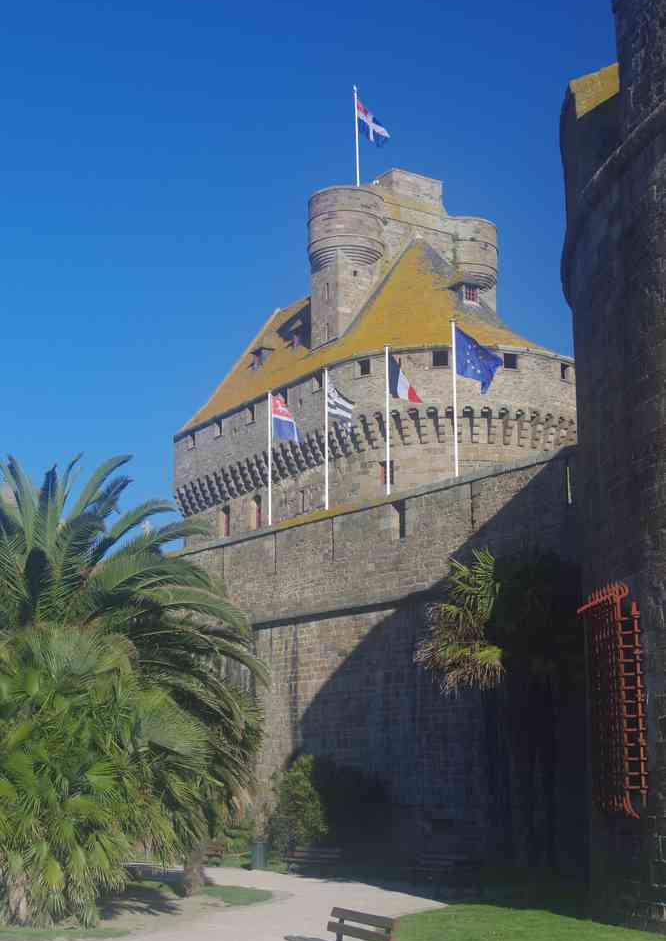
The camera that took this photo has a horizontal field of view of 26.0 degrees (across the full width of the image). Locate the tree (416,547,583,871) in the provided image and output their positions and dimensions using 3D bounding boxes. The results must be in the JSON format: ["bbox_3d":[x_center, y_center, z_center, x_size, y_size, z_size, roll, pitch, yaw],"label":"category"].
[{"bbox_3d":[3.900,5.529,33.822,3.800,7.553,3.600,0,-13,0],"label":"tree"}]

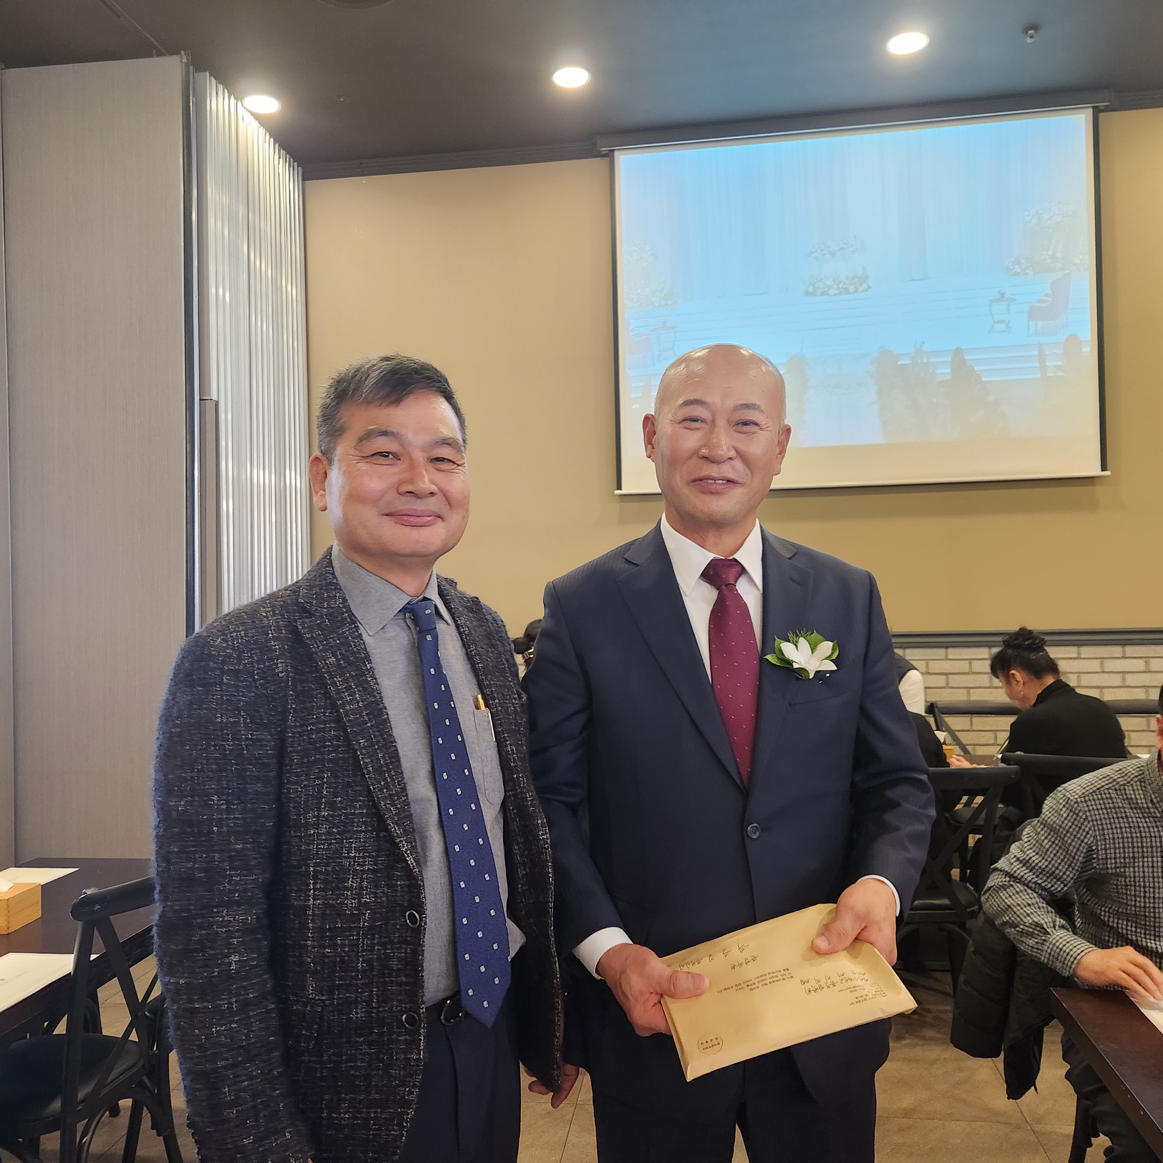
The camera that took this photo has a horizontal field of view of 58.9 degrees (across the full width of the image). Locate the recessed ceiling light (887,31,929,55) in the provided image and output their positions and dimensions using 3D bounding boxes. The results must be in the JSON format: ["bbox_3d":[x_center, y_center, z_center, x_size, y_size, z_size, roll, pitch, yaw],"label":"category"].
[{"bbox_3d":[1.342,-2.223,4.225,0.178,0.040,0.178,-1,0,9],"label":"recessed ceiling light"}]

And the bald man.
[{"bbox_3d":[0.197,0.572,1.335,0.540,1.750,0.420,-1,0,0],"label":"bald man"}]

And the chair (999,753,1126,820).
[{"bbox_3d":[1.651,0.987,3.430,0.470,0.880,0.510,-1,0,17],"label":"chair"}]

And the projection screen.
[{"bbox_3d":[1.268,-1.294,4.867,2.267,1.681,0.050,-1,0,9],"label":"projection screen"}]

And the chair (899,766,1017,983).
[{"bbox_3d":[1.103,0.998,3.311,0.480,0.880,0.510,-1,0,9],"label":"chair"}]

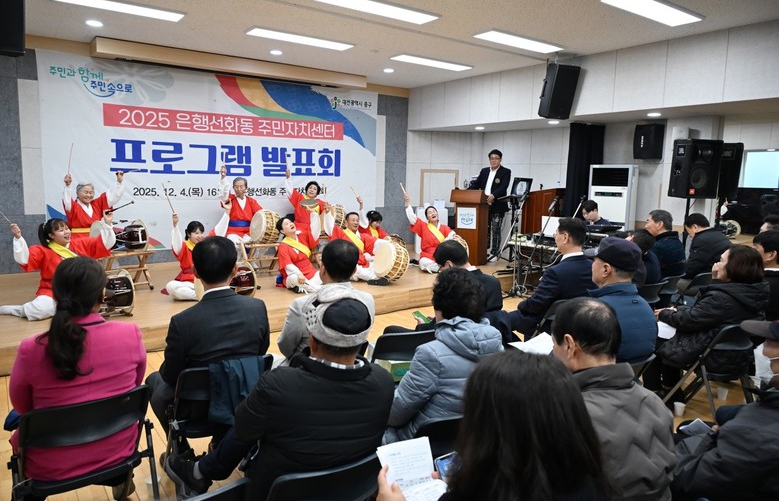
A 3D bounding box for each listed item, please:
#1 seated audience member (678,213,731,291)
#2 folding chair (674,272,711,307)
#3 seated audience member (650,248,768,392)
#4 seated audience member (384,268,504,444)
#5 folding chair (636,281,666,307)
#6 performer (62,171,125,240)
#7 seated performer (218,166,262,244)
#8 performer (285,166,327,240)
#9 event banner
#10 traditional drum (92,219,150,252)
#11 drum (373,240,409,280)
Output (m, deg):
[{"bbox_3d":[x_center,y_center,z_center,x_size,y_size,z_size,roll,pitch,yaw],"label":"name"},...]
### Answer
[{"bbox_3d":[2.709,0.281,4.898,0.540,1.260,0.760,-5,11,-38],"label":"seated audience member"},{"bbox_3d":[2.700,0.550,4.700,0.460,0.790,0.500,-5,10,-35],"label":"folding chair"},{"bbox_3d":[2.140,0.460,3.660,0.520,1.140,0.750,-5,10,-36],"label":"seated audience member"},{"bbox_3d":[0.200,0.610,2.300,0.520,1.160,0.720,-2,9,-23],"label":"seated audience member"},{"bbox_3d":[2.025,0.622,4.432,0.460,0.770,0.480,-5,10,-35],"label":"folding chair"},{"bbox_3d":[-3.213,-0.215,5.658,0.630,1.240,0.640,-5,10,-35],"label":"performer"},{"bbox_3d":[-1.865,-0.351,6.641,0.620,1.420,0.650,-3,9,-28],"label":"seated performer"},{"bbox_3d":[-1.085,-0.463,7.050,0.650,1.300,0.650,-3,9,-24],"label":"performer"},{"bbox_3d":[-2.271,-1.346,7.975,5.080,2.600,0.040,-5,10,-35],"label":"event banner"},{"bbox_3d":[-3.120,-0.173,6.000,0.520,0.390,0.390,-6,11,-41],"label":"traditional drum"},{"bbox_3d":[0.031,0.131,6.470,0.250,0.450,0.450,12,0,-36],"label":"drum"}]

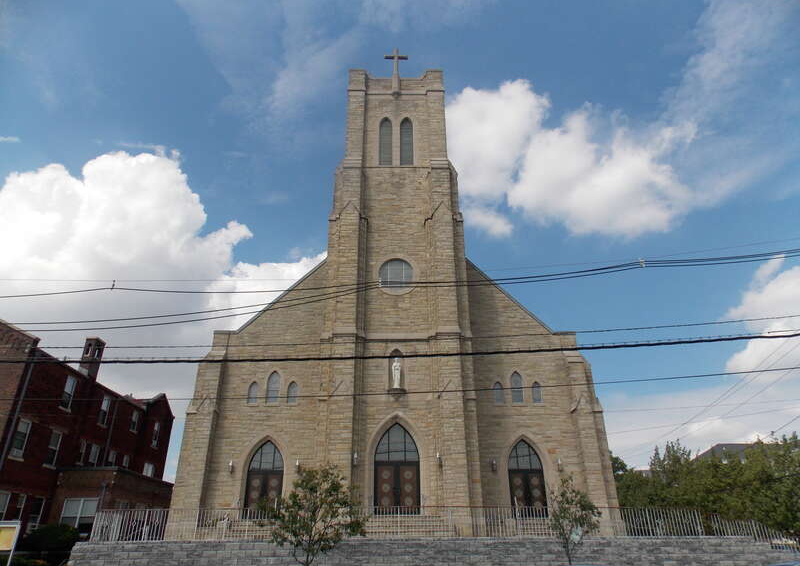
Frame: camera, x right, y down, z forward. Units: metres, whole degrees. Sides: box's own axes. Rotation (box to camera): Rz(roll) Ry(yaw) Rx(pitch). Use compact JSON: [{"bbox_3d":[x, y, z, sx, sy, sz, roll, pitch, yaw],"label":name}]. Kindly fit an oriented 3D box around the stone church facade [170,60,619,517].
[{"bbox_3d":[-0.203,-0.483,31.012,20.600,28.100,8.200,0,-26,0],"label":"stone church facade"}]

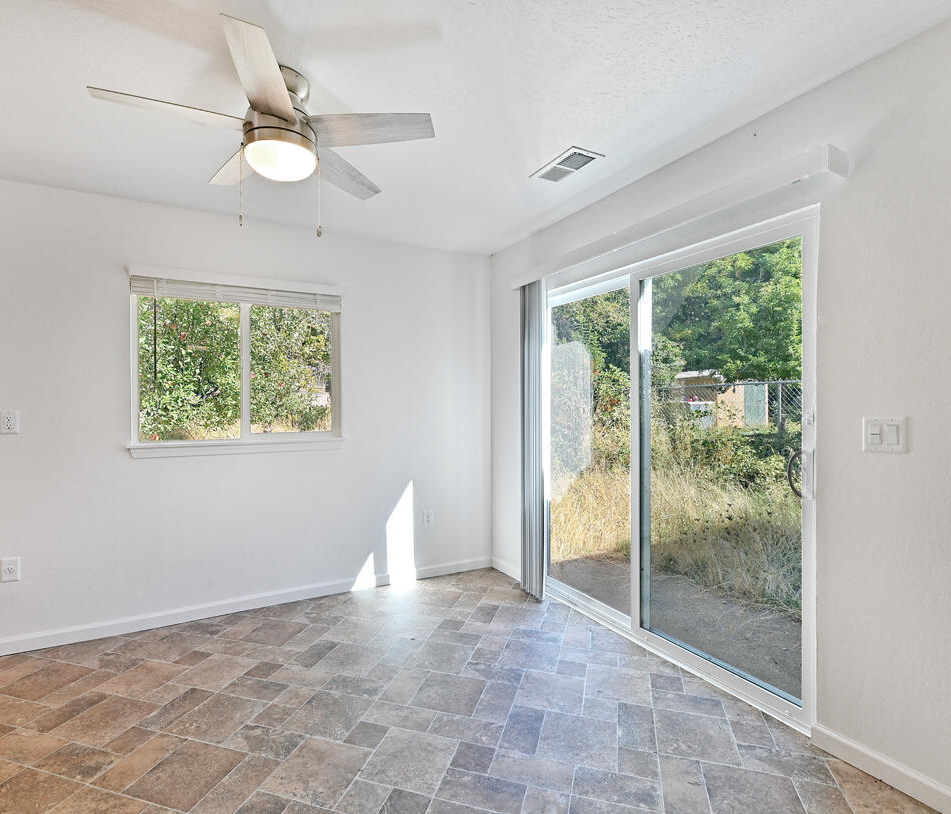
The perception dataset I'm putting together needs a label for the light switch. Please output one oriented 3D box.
[{"bbox_3d":[1.362,0.092,1.580,0.014,0.118,0.117,0,0,-30],"label":"light switch"}]

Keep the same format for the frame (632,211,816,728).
[{"bbox_3d":[1.068,0.249,2.185,0.080,2.000,0.930,0,0,-30],"label":"frame"}]

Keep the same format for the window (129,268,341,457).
[{"bbox_3d":[-1.433,-0.255,2.958,1.175,1.085,0.100,0,0,-27],"label":"window"}]

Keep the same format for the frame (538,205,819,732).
[{"bbox_3d":[0.875,0.249,2.541,0.110,2.010,1.750,0,0,-30],"label":"frame"}]

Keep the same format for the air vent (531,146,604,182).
[{"bbox_3d":[0.447,-1.171,2.346,0.198,0.020,0.340,0,0,-30],"label":"air vent"}]

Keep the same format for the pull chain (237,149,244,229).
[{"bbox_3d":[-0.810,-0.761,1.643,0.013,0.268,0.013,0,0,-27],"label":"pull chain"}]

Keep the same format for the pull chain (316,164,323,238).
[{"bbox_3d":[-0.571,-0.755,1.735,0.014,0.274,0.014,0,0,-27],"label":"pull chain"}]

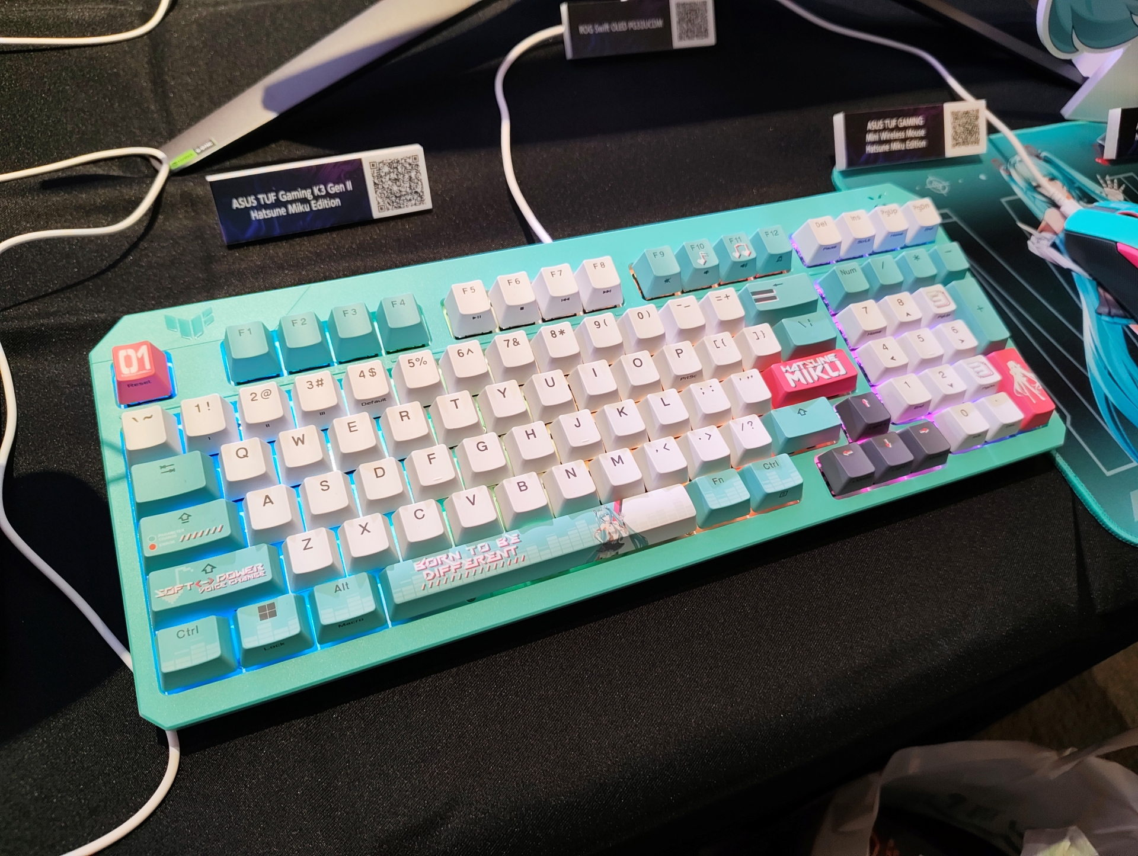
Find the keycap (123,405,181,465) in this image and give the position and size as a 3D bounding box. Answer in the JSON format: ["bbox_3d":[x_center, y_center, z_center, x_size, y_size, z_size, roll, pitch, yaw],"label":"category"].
[{"bbox_3d":[-0.145,0.003,0.274,0.018,0.011,0.018,-14,69,-17],"label":"keycap"}]

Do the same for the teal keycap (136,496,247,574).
[{"bbox_3d":[-0.126,0.035,0.263,0.032,0.009,0.018,-14,68,-17],"label":"teal keycap"}]

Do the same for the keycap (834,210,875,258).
[{"bbox_3d":[0.136,-0.093,0.375,0.018,0.012,0.018,-14,68,-17],"label":"keycap"}]

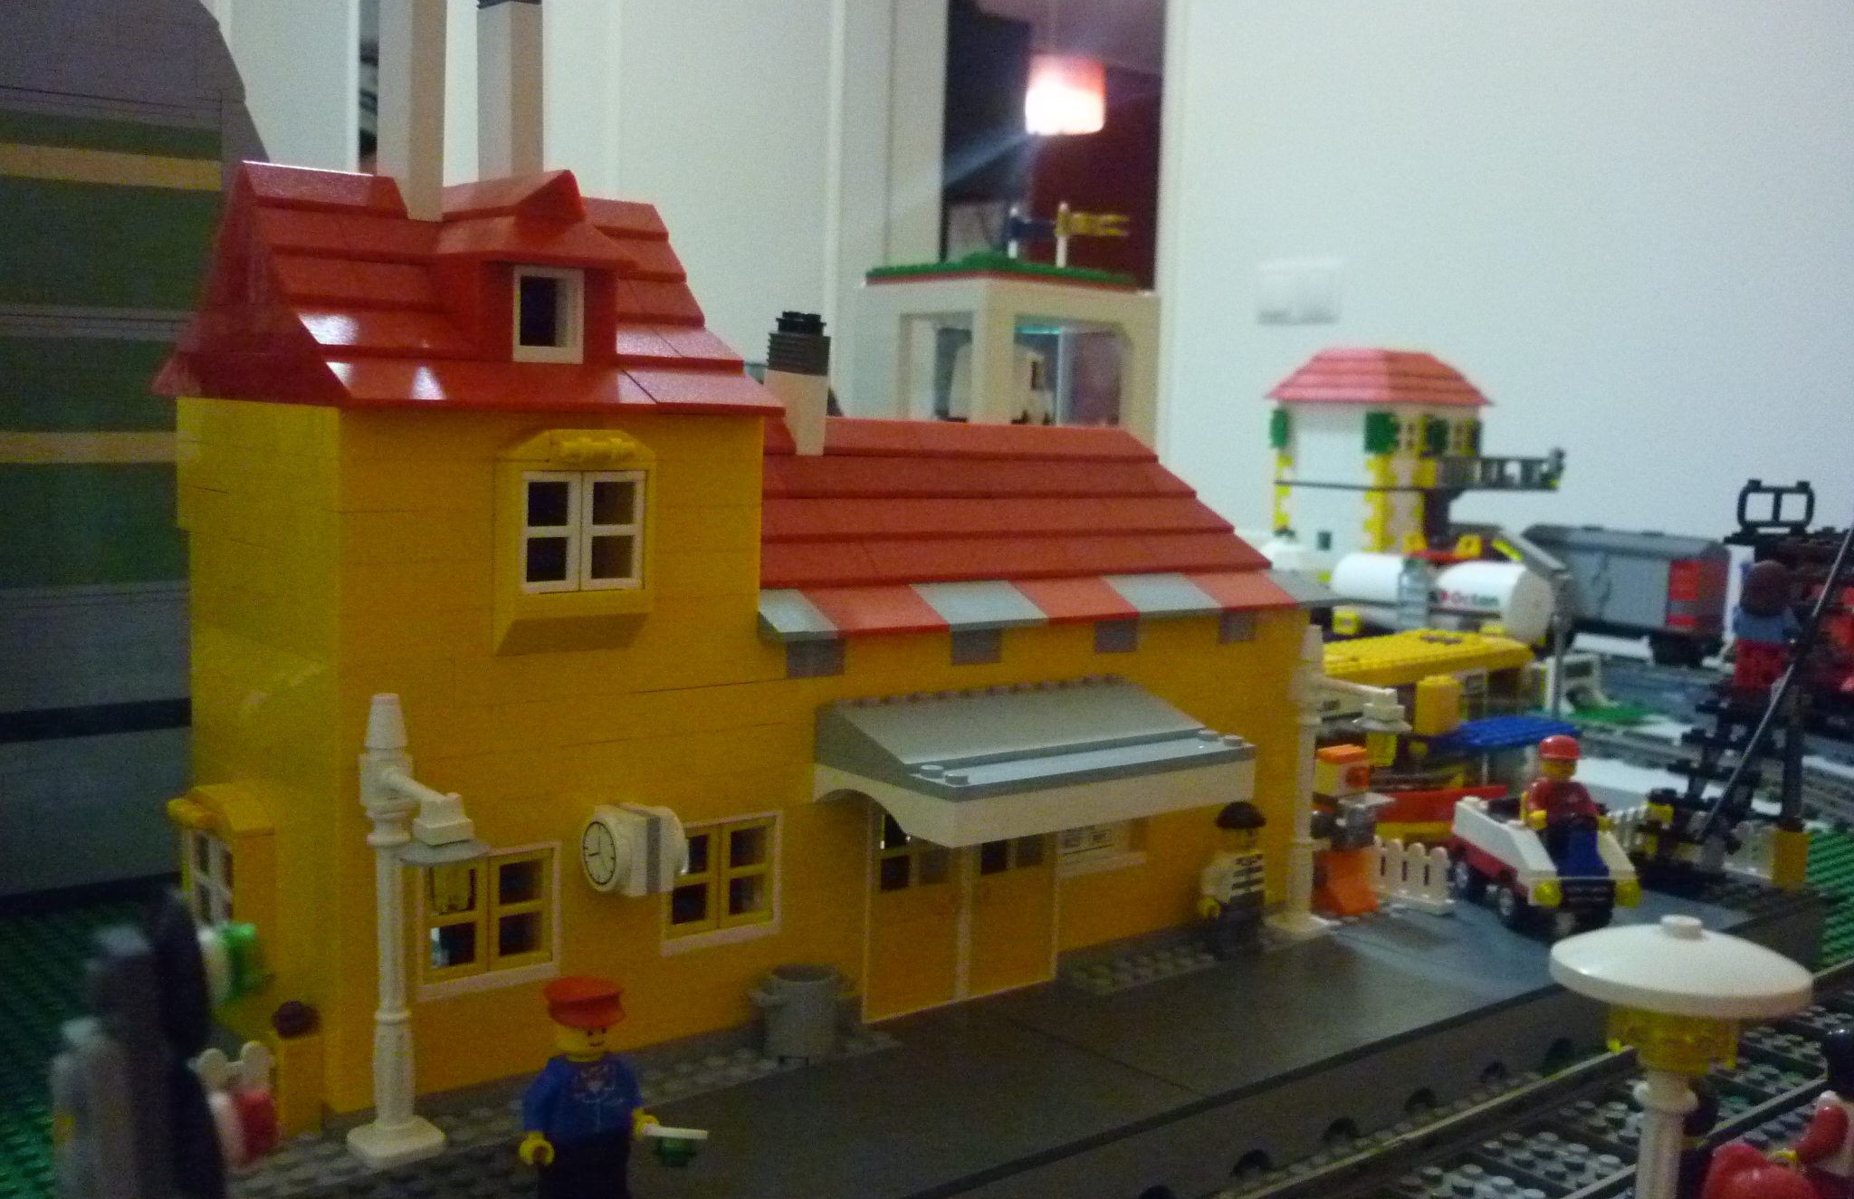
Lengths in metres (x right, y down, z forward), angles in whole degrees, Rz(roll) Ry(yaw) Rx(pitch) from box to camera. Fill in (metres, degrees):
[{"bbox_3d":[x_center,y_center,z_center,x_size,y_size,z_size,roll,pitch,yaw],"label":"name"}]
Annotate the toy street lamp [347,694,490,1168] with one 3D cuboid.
[{"bbox_3d":[-0.093,0.062,0.325,0.017,0.087,0.035,-3,8,-39],"label":"toy street lamp"}]

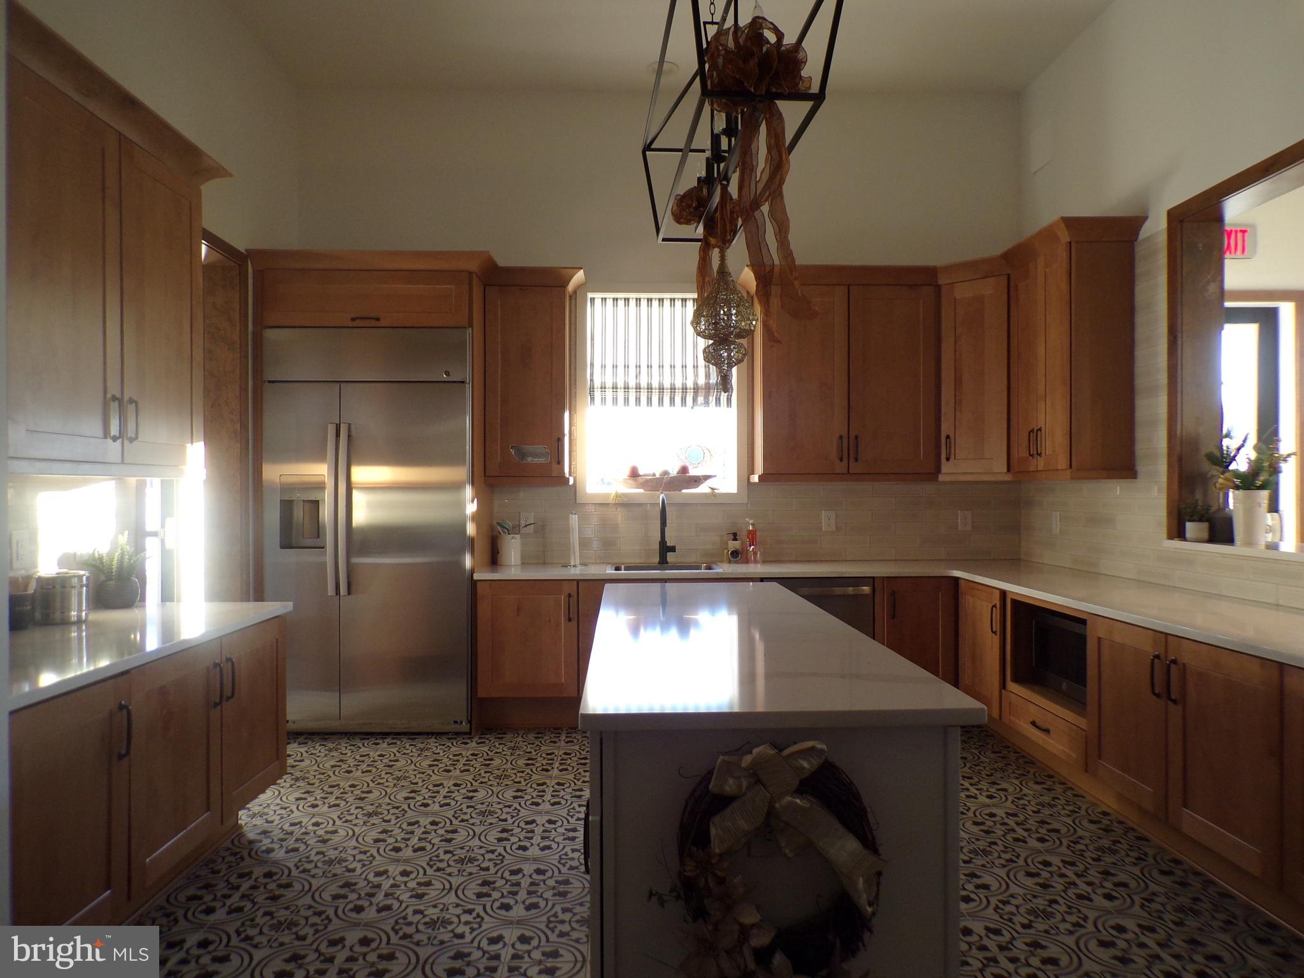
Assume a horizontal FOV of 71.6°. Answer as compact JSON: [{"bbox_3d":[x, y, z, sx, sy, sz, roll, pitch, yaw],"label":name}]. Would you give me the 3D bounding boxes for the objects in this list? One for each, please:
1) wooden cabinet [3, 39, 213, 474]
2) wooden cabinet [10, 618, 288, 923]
[{"bbox_3d":[-1.888,-0.608,2.945,0.324,1.120,1.090,0,0,-1],"label":"wooden cabinet"},{"bbox_3d":[-1.672,0.797,2.637,0.600,0.648,1.618,0,0,-2],"label":"wooden cabinet"}]

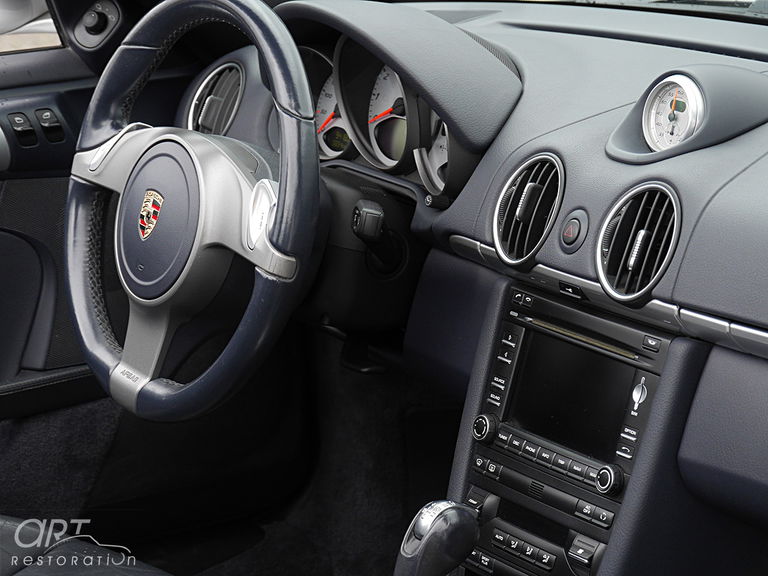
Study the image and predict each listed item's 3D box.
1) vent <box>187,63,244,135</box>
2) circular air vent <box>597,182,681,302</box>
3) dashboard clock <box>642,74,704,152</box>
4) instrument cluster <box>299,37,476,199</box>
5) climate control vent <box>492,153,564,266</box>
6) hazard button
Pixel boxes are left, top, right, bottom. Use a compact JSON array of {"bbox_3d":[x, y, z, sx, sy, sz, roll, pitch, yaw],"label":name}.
[{"bbox_3d":[-0.152,-0.171,2.606,0.030,0.090,0.088,24,-1,-33],"label":"vent"},{"bbox_3d":[0.197,-0.032,2.004,0.030,0.092,0.090,21,0,-34],"label":"circular air vent"},{"bbox_3d":[0.227,-0.132,2.085,0.020,0.062,0.062,13,4,-36],"label":"dashboard clock"},{"bbox_3d":[-0.006,-0.158,2.366,0.080,0.135,0.285,-1,12,-34],"label":"instrument cluster"},{"bbox_3d":[0.122,-0.059,2.113,0.030,0.092,0.090,21,3,-29],"label":"climate control vent"},{"bbox_3d":[0.142,-0.042,2.049,0.010,0.022,0.021,19,2,-33],"label":"hazard button"}]

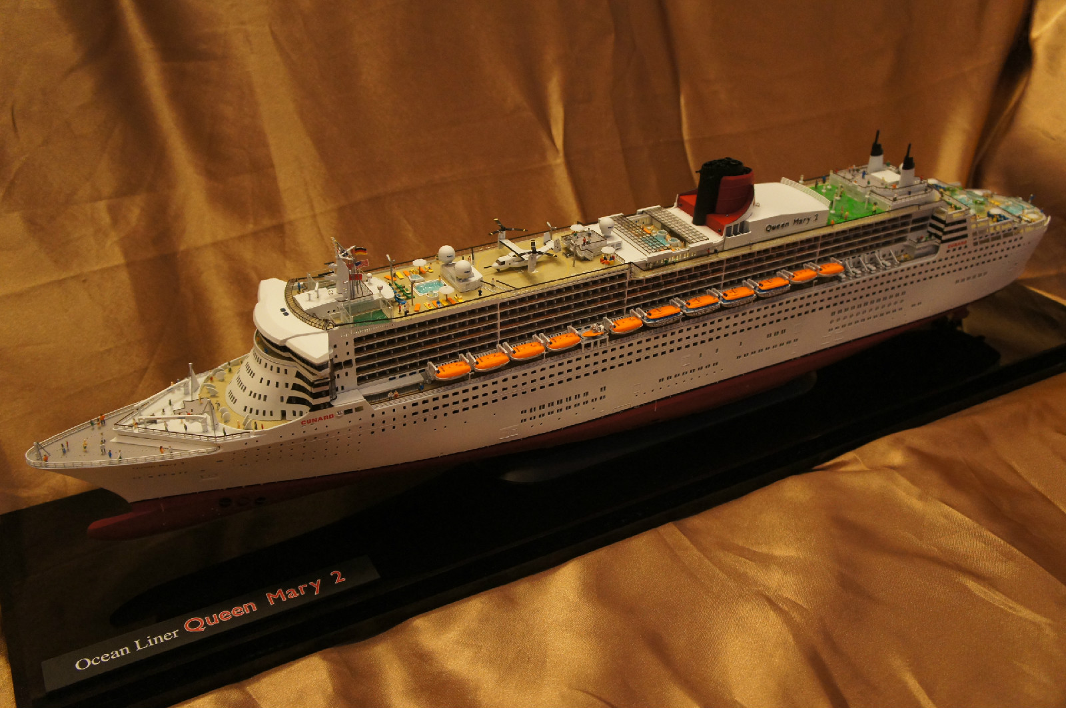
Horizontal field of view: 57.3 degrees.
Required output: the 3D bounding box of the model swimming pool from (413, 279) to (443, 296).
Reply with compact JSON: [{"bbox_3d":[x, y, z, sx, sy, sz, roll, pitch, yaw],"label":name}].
[{"bbox_3d":[-0.069,-0.045,0.656,0.022,0.002,0.016,-15,36,-24],"label":"model swimming pool"}]

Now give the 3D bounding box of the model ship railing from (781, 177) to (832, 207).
[{"bbox_3d":[0.213,-0.127,0.759,0.003,0.007,0.056,-15,35,-24],"label":"model ship railing"}]

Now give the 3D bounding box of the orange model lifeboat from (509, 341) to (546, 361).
[{"bbox_3d":[-0.003,-0.001,0.641,0.025,0.009,0.011,-15,35,-24],"label":"orange model lifeboat"}]

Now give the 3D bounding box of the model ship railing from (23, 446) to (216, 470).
[{"bbox_3d":[-0.245,0.062,0.582,0.108,0.004,0.013,-1,32,-4],"label":"model ship railing"}]

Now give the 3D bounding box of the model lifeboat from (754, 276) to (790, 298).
[{"bbox_3d":[0.185,-0.051,0.753,0.033,0.011,0.013,-15,36,-24],"label":"model lifeboat"}]

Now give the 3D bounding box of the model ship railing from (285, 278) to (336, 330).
[{"bbox_3d":[-0.145,-0.030,0.618,0.018,0.004,0.072,-15,36,-24],"label":"model ship railing"}]

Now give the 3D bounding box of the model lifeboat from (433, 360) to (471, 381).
[{"bbox_3d":[-0.051,0.011,0.619,0.025,0.009,0.011,-15,35,-24],"label":"model lifeboat"}]

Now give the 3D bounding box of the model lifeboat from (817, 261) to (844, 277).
[{"bbox_3d":[0.236,-0.067,0.775,0.026,0.009,0.011,-15,36,-24],"label":"model lifeboat"}]

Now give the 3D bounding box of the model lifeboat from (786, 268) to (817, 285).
[{"bbox_3d":[0.204,-0.058,0.736,0.025,0.009,0.011,-15,35,-24],"label":"model lifeboat"}]

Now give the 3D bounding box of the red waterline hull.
[{"bbox_3d":[0.059,0.023,0.782,0.776,0.026,0.103,-15,36,-24],"label":"red waterline hull"}]

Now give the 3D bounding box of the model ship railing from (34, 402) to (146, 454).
[{"bbox_3d":[-0.269,0.043,0.590,0.004,0.004,0.070,26,39,34],"label":"model ship railing"}]

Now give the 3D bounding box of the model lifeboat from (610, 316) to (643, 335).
[{"bbox_3d":[0.065,-0.019,0.673,0.025,0.009,0.011,-15,35,-24],"label":"model lifeboat"}]

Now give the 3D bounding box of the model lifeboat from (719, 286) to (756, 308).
[{"bbox_3d":[0.156,-0.043,0.740,0.033,0.011,0.013,-15,36,-24],"label":"model lifeboat"}]

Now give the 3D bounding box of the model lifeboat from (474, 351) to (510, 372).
[{"bbox_3d":[-0.028,0.005,0.653,0.026,0.009,0.011,-15,36,-24],"label":"model lifeboat"}]

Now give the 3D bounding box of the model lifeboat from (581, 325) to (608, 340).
[{"bbox_3d":[0.042,-0.015,0.657,0.019,0.007,0.007,-15,35,-24],"label":"model lifeboat"}]

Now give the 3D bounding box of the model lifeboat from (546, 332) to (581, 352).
[{"bbox_3d":[0.021,-0.007,0.652,0.025,0.009,0.011,-15,35,-24],"label":"model lifeboat"}]

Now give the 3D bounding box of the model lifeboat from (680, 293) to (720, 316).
[{"bbox_3d":[0.124,-0.036,0.724,0.033,0.011,0.013,-15,36,-24],"label":"model lifeboat"}]

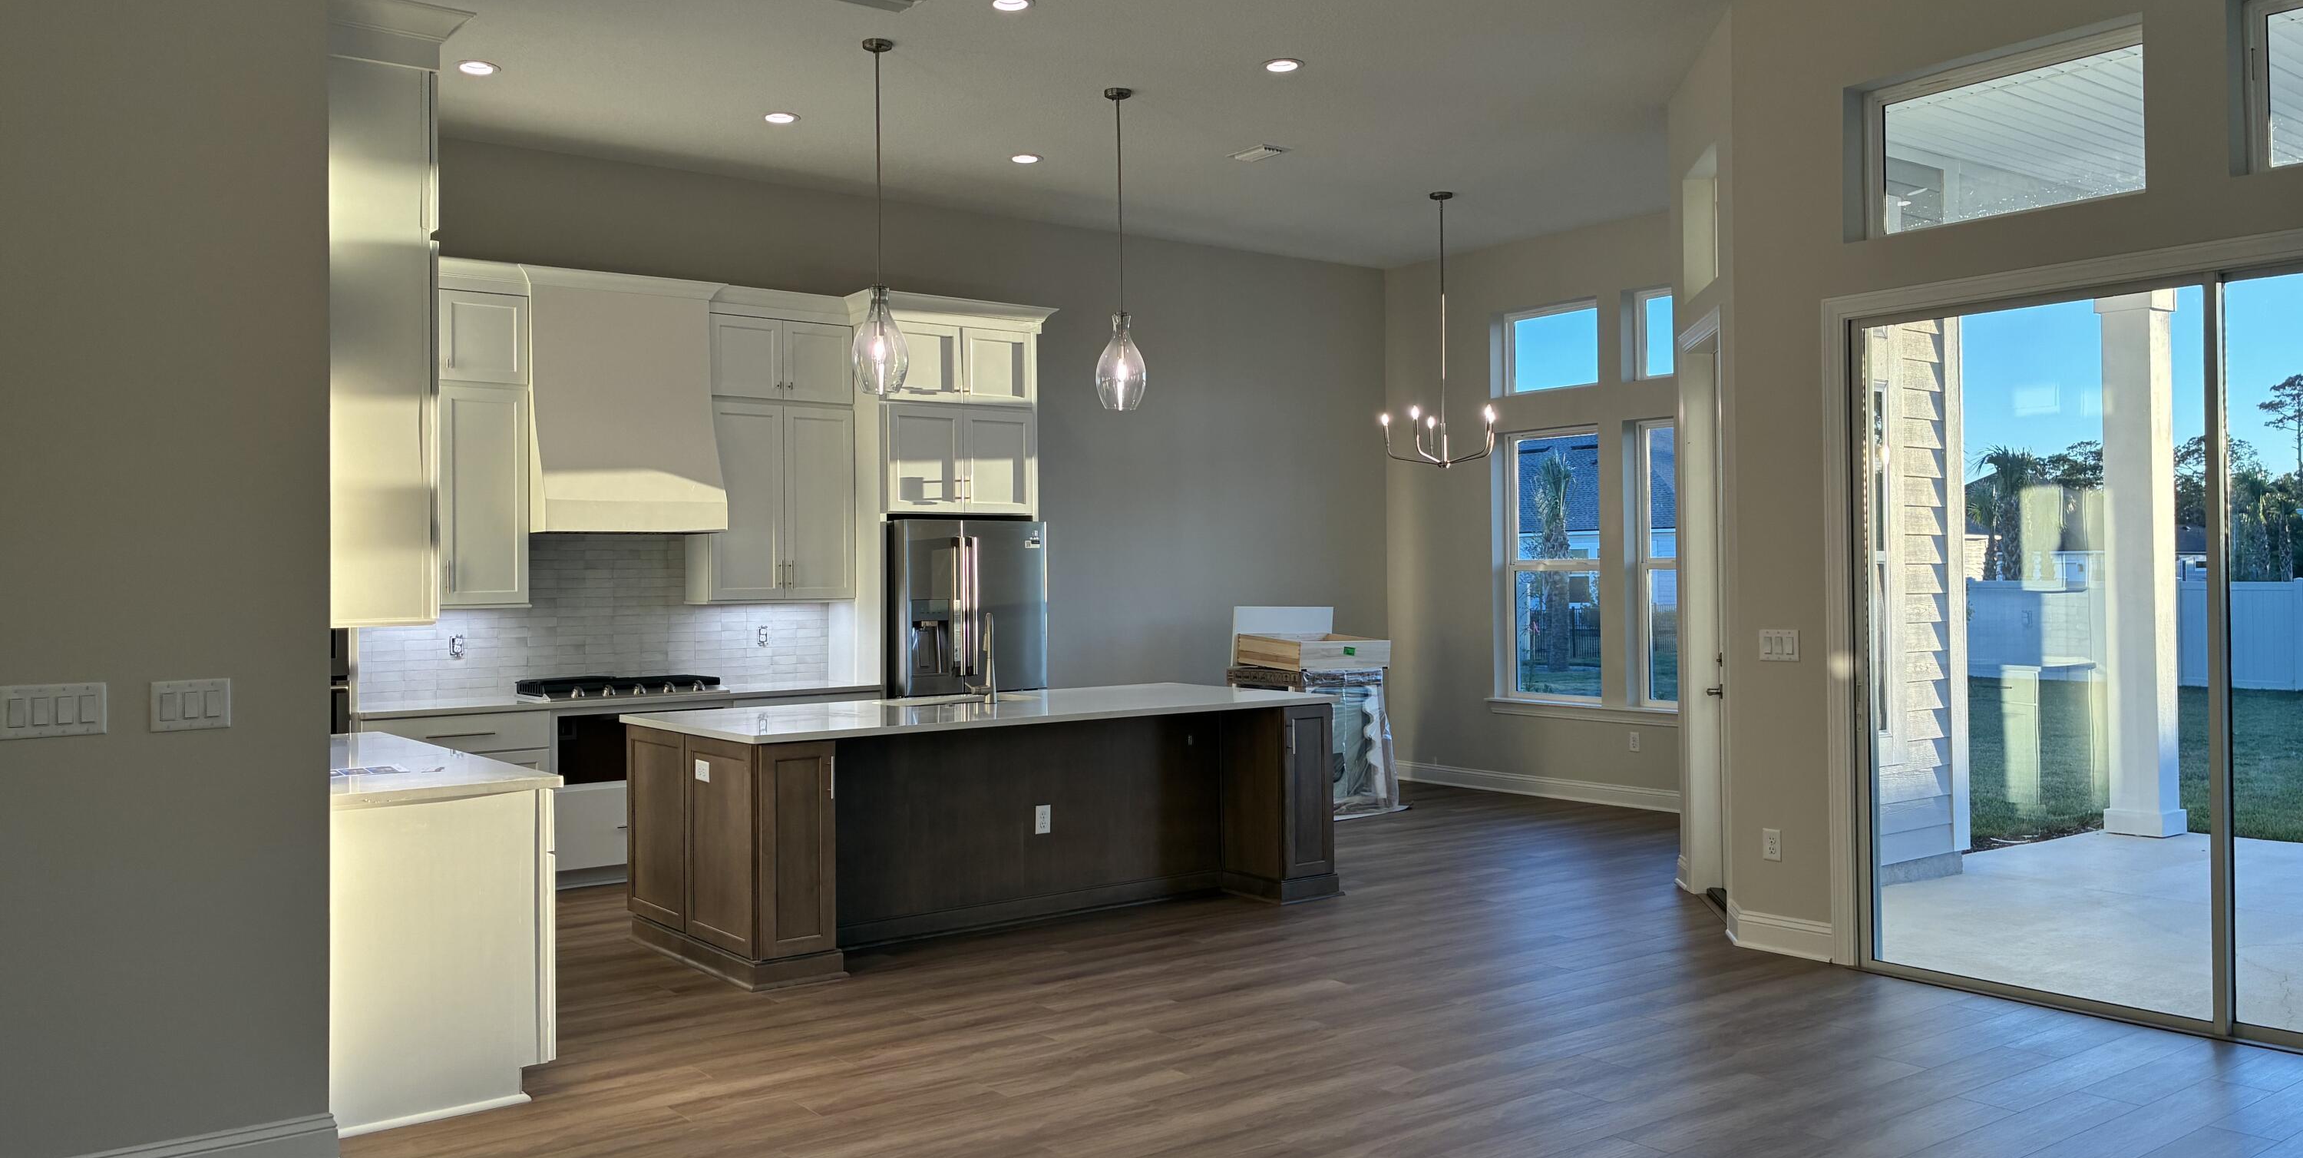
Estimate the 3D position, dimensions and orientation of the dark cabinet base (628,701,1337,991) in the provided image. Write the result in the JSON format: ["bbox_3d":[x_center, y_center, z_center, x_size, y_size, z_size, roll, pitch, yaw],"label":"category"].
[{"bbox_3d":[-0.637,1.034,7.562,2.940,0.870,1.180,0,0,-37],"label":"dark cabinet base"}]

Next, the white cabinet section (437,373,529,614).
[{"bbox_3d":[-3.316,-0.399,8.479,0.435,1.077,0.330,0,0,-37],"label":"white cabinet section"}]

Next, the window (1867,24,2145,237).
[{"bbox_3d":[2.993,-1.527,6.055,0.090,0.570,1.025,-1,0,-37],"label":"window"}]

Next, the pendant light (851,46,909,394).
[{"bbox_3d":[-1.144,-1.512,7.286,0.234,1.486,0.234,-1,0,0],"label":"pendant light"}]

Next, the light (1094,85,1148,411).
[{"bbox_3d":[-0.142,-1.523,8.031,0.234,1.484,0.234,-1,0,0],"label":"light"}]

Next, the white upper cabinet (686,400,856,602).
[{"bbox_3d":[-2.056,-0.407,9.362,0.840,1.055,0.345,0,0,-37],"label":"white upper cabinet"}]

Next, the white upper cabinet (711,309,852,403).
[{"bbox_3d":[-2.059,-1.160,9.357,0.840,0.460,0.345,0,0,-37],"label":"white upper cabinet"}]

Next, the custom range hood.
[{"bbox_3d":[-2.709,-0.856,8.738,0.980,1.280,0.550,0,0,-37],"label":"custom range hood"}]

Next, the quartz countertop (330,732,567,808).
[{"bbox_3d":[-2.572,0.598,5.591,0.650,0.035,2.115,-1,0,-37],"label":"quartz countertop"}]

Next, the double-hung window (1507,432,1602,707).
[{"bbox_3d":[2.718,-0.078,11.422,0.080,1.820,0.890,0,0,-37],"label":"double-hung window"}]

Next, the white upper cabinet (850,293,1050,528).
[{"bbox_3d":[-1.226,-0.949,9.947,1.140,1.220,0.680,-1,0,-37],"label":"white upper cabinet"}]

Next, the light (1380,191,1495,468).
[{"bbox_3d":[1.676,-1.430,9.966,0.670,1.564,0.670,0,0,10],"label":"light"}]

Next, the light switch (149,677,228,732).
[{"bbox_3d":[-2.331,0.312,4.192,0.173,0.122,0.012,0,0,-37],"label":"light switch"}]

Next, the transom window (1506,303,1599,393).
[{"bbox_3d":[2.748,-1.526,11.646,0.090,0.575,0.900,-1,0,-37],"label":"transom window"}]

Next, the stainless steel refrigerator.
[{"bbox_3d":[-1.158,0.593,9.844,0.910,1.795,0.780,-1,0,-37],"label":"stainless steel refrigerator"}]

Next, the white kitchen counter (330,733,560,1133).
[{"bbox_3d":[-2.569,1.037,5.592,0.650,0.914,2.110,-1,0,-37],"label":"white kitchen counter"}]

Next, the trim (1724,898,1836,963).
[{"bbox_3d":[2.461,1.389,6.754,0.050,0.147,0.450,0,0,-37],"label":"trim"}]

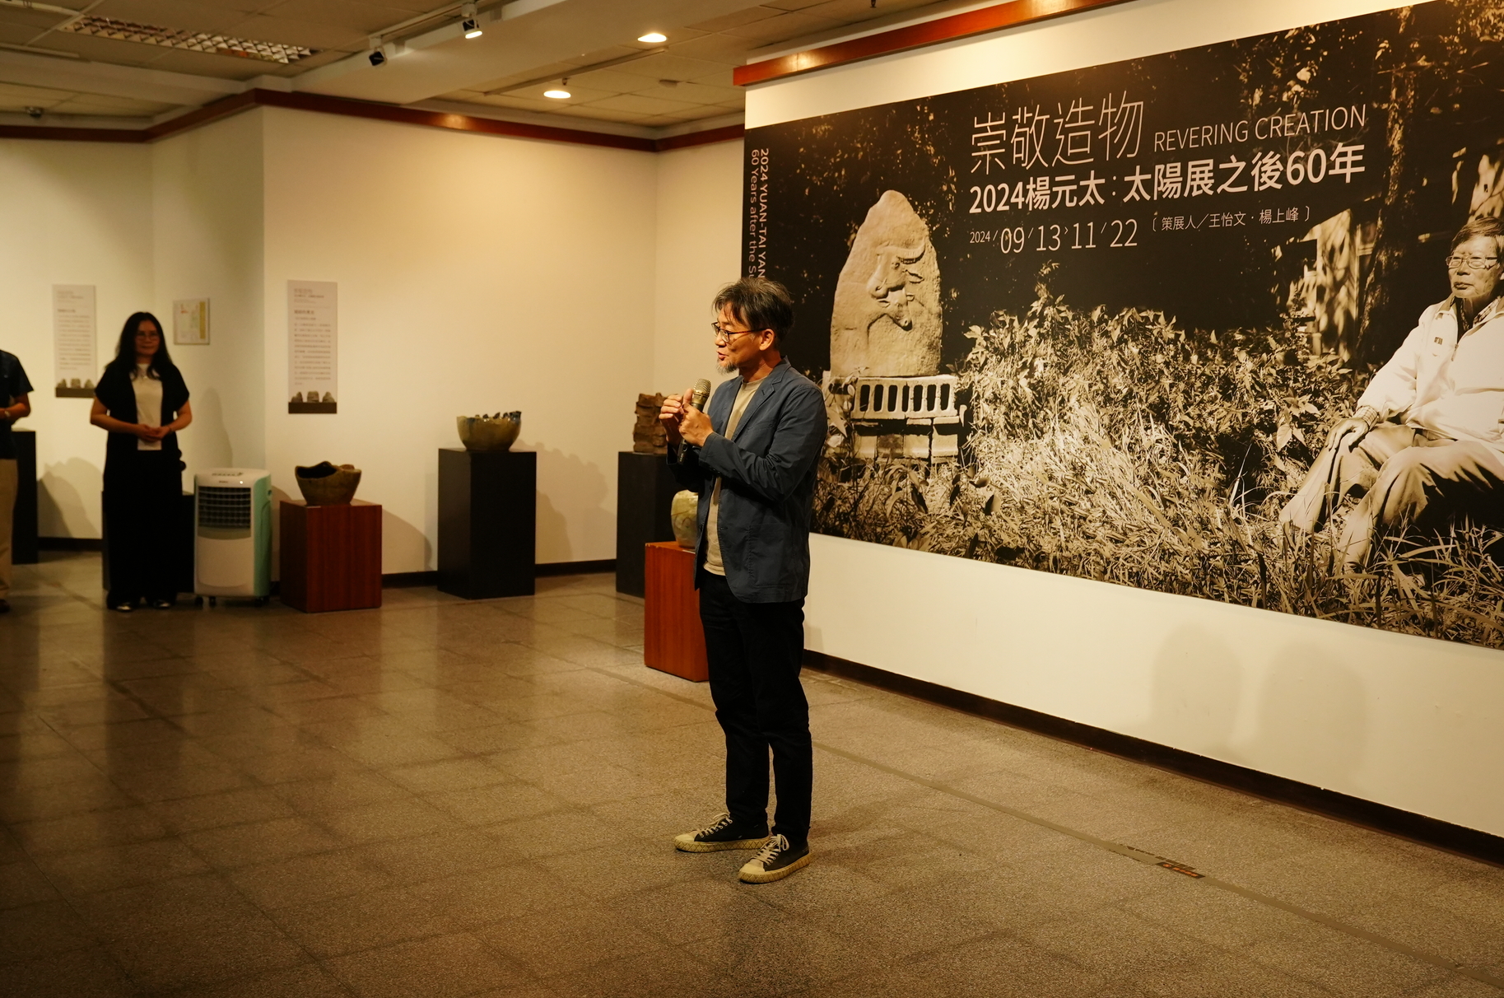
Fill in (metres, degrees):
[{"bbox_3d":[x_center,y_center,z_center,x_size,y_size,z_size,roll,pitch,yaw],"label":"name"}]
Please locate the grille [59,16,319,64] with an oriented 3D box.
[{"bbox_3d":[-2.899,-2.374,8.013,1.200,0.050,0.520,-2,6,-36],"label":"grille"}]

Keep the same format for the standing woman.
[{"bbox_3d":[-3.548,-0.225,8.988,0.580,1.690,0.340,-1,6,-23],"label":"standing woman"}]

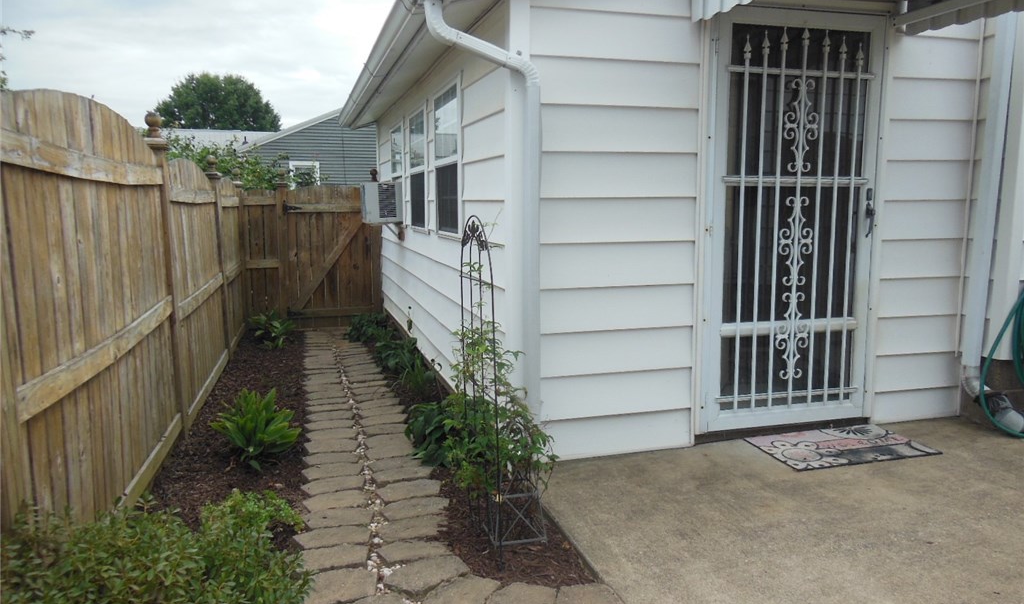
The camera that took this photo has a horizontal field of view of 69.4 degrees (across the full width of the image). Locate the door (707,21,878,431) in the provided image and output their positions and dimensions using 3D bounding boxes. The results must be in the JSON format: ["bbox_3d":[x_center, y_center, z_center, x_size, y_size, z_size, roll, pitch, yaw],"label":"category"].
[{"bbox_3d":[1.399,-0.375,3.627,0.915,2.010,0.065,-3,8,-16],"label":"door"}]

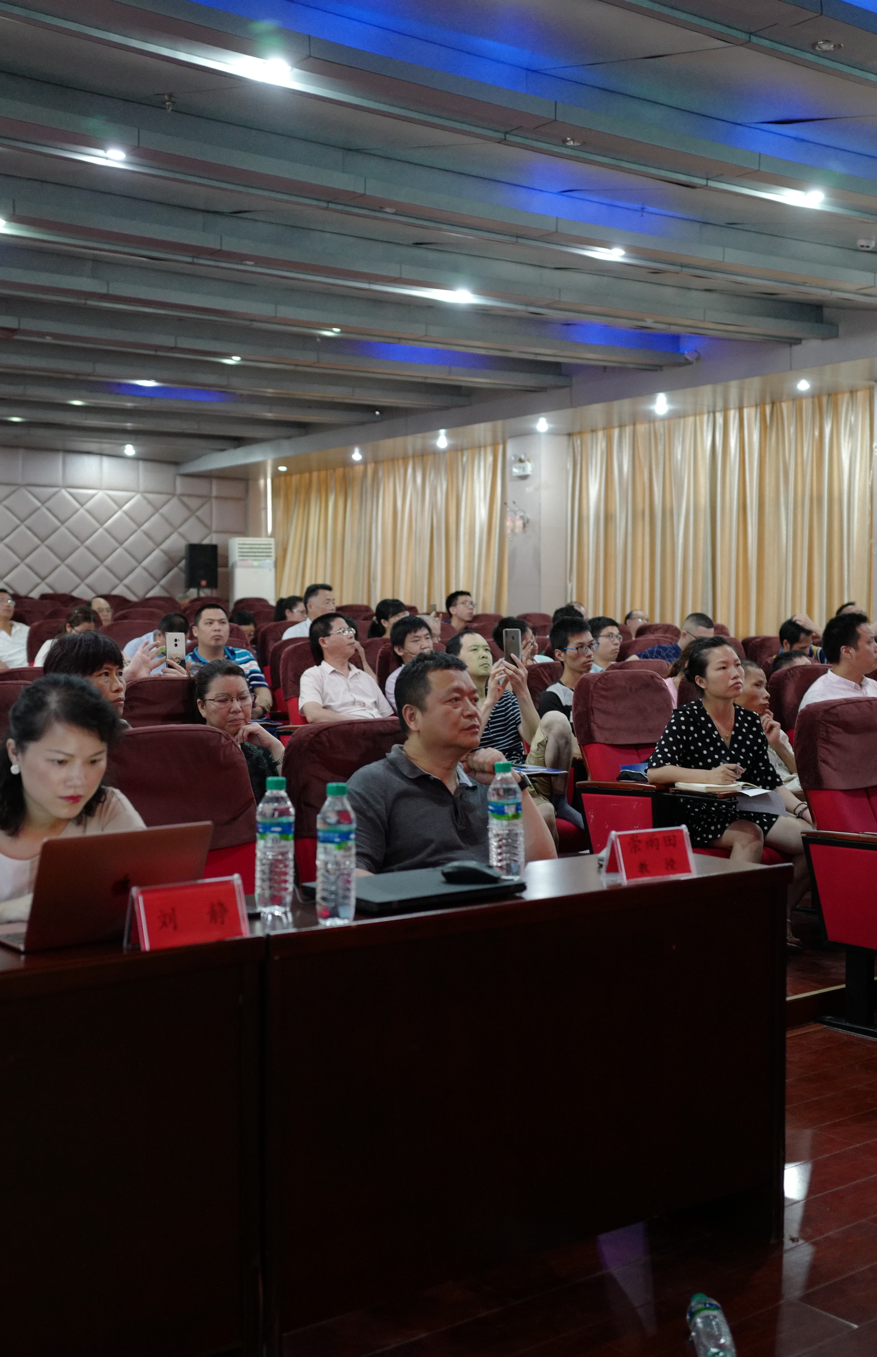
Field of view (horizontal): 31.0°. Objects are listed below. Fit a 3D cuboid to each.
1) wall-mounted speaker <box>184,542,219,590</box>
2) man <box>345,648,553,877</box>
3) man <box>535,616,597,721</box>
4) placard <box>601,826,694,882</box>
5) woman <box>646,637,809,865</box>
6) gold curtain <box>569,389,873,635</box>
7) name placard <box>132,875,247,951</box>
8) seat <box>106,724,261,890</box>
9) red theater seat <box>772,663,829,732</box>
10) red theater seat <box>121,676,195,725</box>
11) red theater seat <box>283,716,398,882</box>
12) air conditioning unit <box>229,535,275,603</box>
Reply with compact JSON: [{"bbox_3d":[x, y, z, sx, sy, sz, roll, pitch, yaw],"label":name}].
[{"bbox_3d":[-2.715,-1.288,18.295,0.330,0.515,0.320,0,2,-18],"label":"wall-mounted speaker"},{"bbox_3d":[0.133,0.538,3.706,0.572,1.201,0.756,-1,3,-38],"label":"man"},{"bbox_3d":[0.663,0.339,6.462,0.500,1.160,0.800,-1,2,-37],"label":"man"},{"bbox_3d":[0.409,0.340,3.062,0.180,0.091,0.067,-1,2,-33],"label":"placard"},{"bbox_3d":[1.026,0.404,5.621,0.566,1.121,0.667,-1,2,-33],"label":"woman"},{"bbox_3d":[2.423,-0.922,13.989,0.160,2.880,3.800,-1,2,-36],"label":"gold curtain"},{"bbox_3d":[-0.383,0.357,2.424,0.180,0.091,0.067,-1,2,-39],"label":"name placard"},{"bbox_3d":[-0.479,0.633,3.547,0.577,1.022,0.634,-1,3,-38],"label":"seat"},{"bbox_3d":[1.676,0.439,6.602,0.586,1.000,0.656,-1,2,-39],"label":"red theater seat"},{"bbox_3d":[-0.588,0.517,4.454,0.577,1.022,0.634,-1,3,-38],"label":"red theater seat"},{"bbox_3d":[-0.061,0.618,3.878,0.586,1.020,0.656,-1,2,-39],"label":"red theater seat"},{"bbox_3d":[-2.231,-0.782,18.830,0.500,1.740,0.350,-1,2,-25],"label":"air conditioning unit"}]

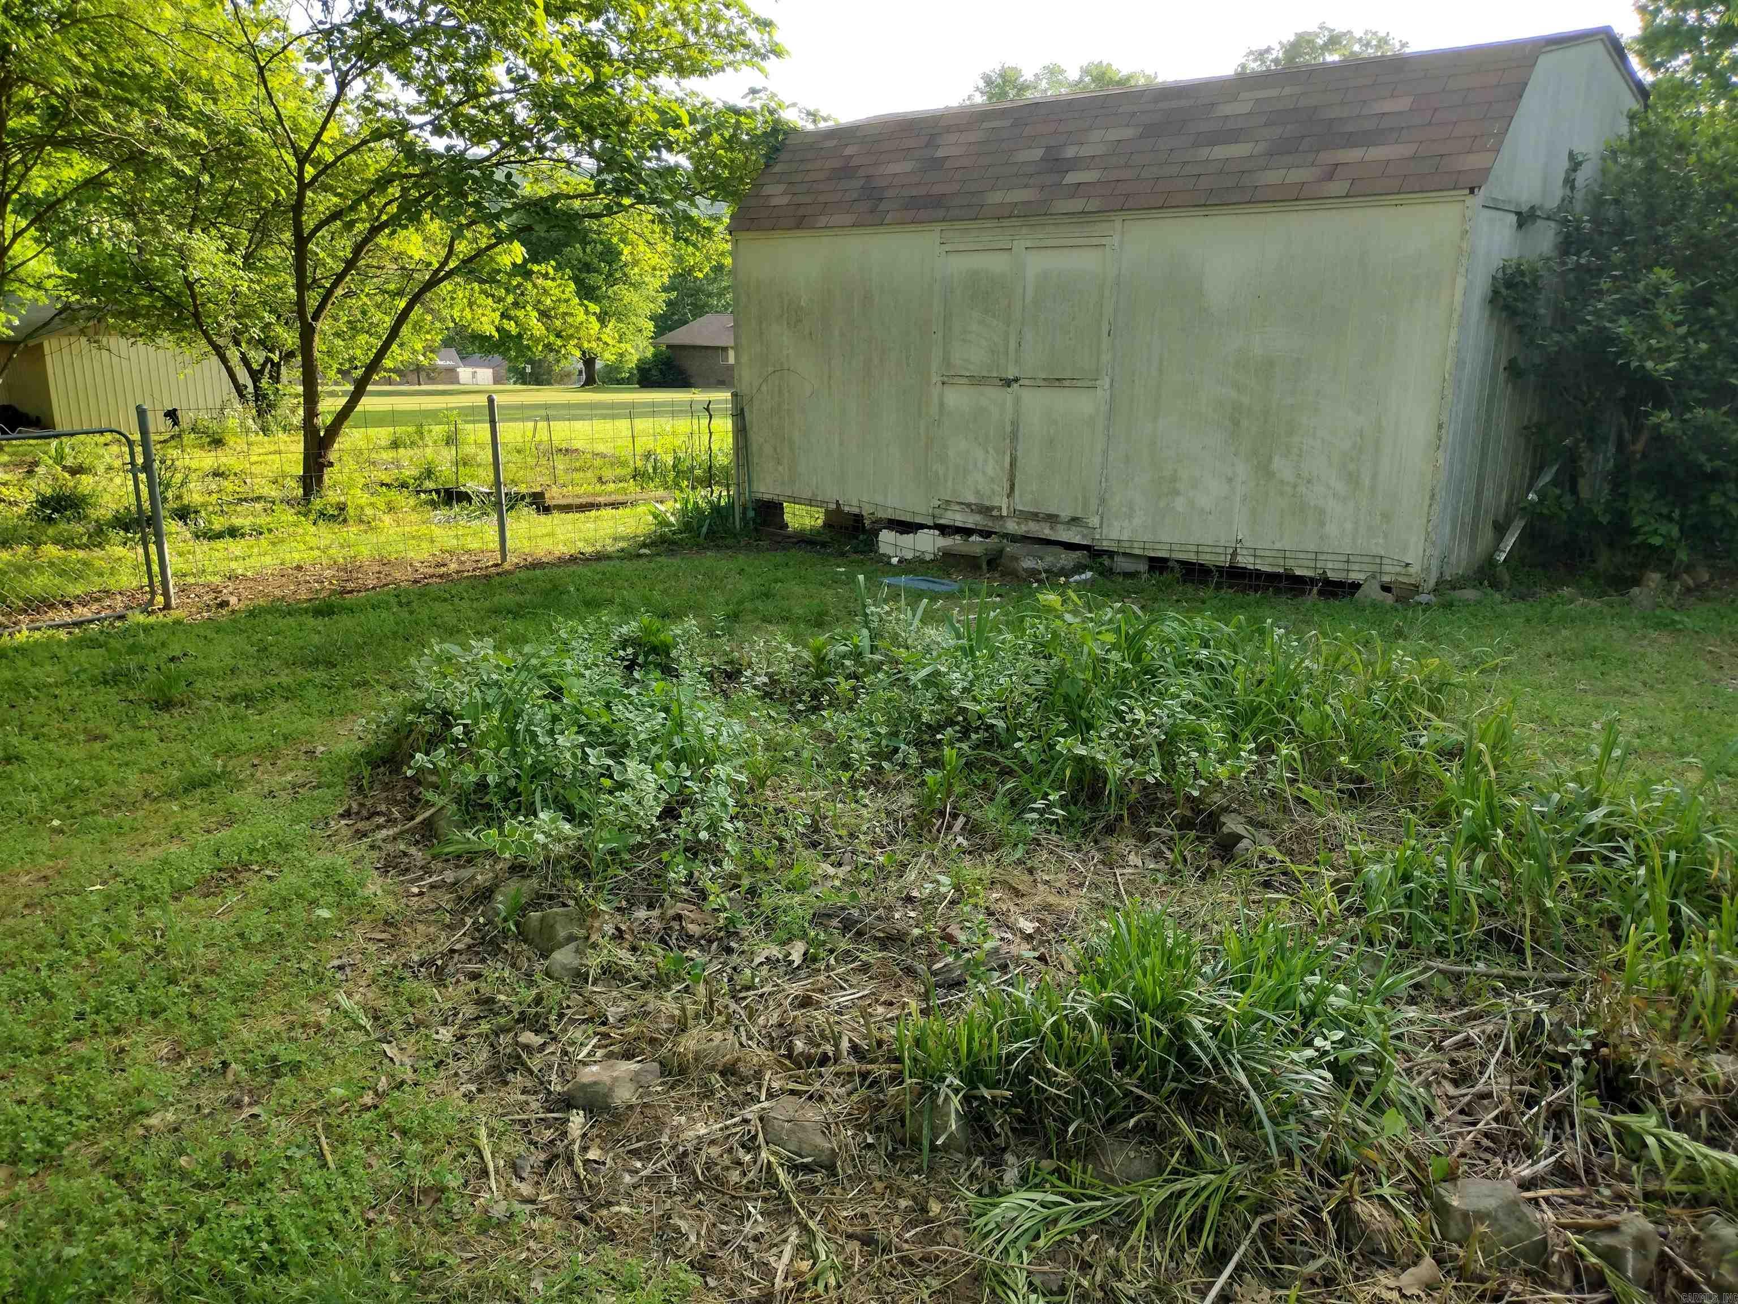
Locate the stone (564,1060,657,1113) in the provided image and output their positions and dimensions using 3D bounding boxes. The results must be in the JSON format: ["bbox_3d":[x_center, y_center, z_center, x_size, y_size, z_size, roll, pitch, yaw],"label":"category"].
[{"bbox_3d":[-0.531,0.895,2.794,0.180,0.060,0.090,-6,15,-26],"label":"stone"}]

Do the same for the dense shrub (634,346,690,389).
[{"bbox_3d":[-11.418,-15.738,75.000,3.000,2.350,2.700,-1,14,-8],"label":"dense shrub"}]

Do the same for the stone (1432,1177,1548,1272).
[{"bbox_3d":[1.018,0.939,2.229,0.165,0.100,0.105,5,14,16],"label":"stone"}]

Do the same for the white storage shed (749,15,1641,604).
[{"bbox_3d":[2.291,-2.752,10.821,6.200,3.350,3.660,13,18,42],"label":"white storage shed"}]

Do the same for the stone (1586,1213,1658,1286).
[{"bbox_3d":[1.201,0.954,2.165,0.100,0.085,0.085,6,14,22],"label":"stone"}]

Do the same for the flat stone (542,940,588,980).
[{"bbox_3d":[-0.760,0.771,3.394,0.105,0.065,0.085,-2,14,-13],"label":"flat stone"}]

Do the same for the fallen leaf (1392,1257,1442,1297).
[{"bbox_3d":[0.874,0.997,2.165,0.075,0.025,0.055,7,15,25],"label":"fallen leaf"}]

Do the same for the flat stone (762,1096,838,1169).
[{"bbox_3d":[-0.132,0.917,2.590,0.135,0.075,0.095,5,14,17],"label":"flat stone"}]

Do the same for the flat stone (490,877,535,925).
[{"bbox_3d":[-0.992,0.690,3.771,0.120,0.080,0.115,-3,14,-15],"label":"flat stone"}]

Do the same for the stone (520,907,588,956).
[{"bbox_3d":[-0.820,0.730,3.544,0.160,0.085,0.120,0,13,-4],"label":"stone"}]

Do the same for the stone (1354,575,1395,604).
[{"bbox_3d":[2.979,-0.372,7.995,0.220,0.170,0.130,13,18,42],"label":"stone"}]

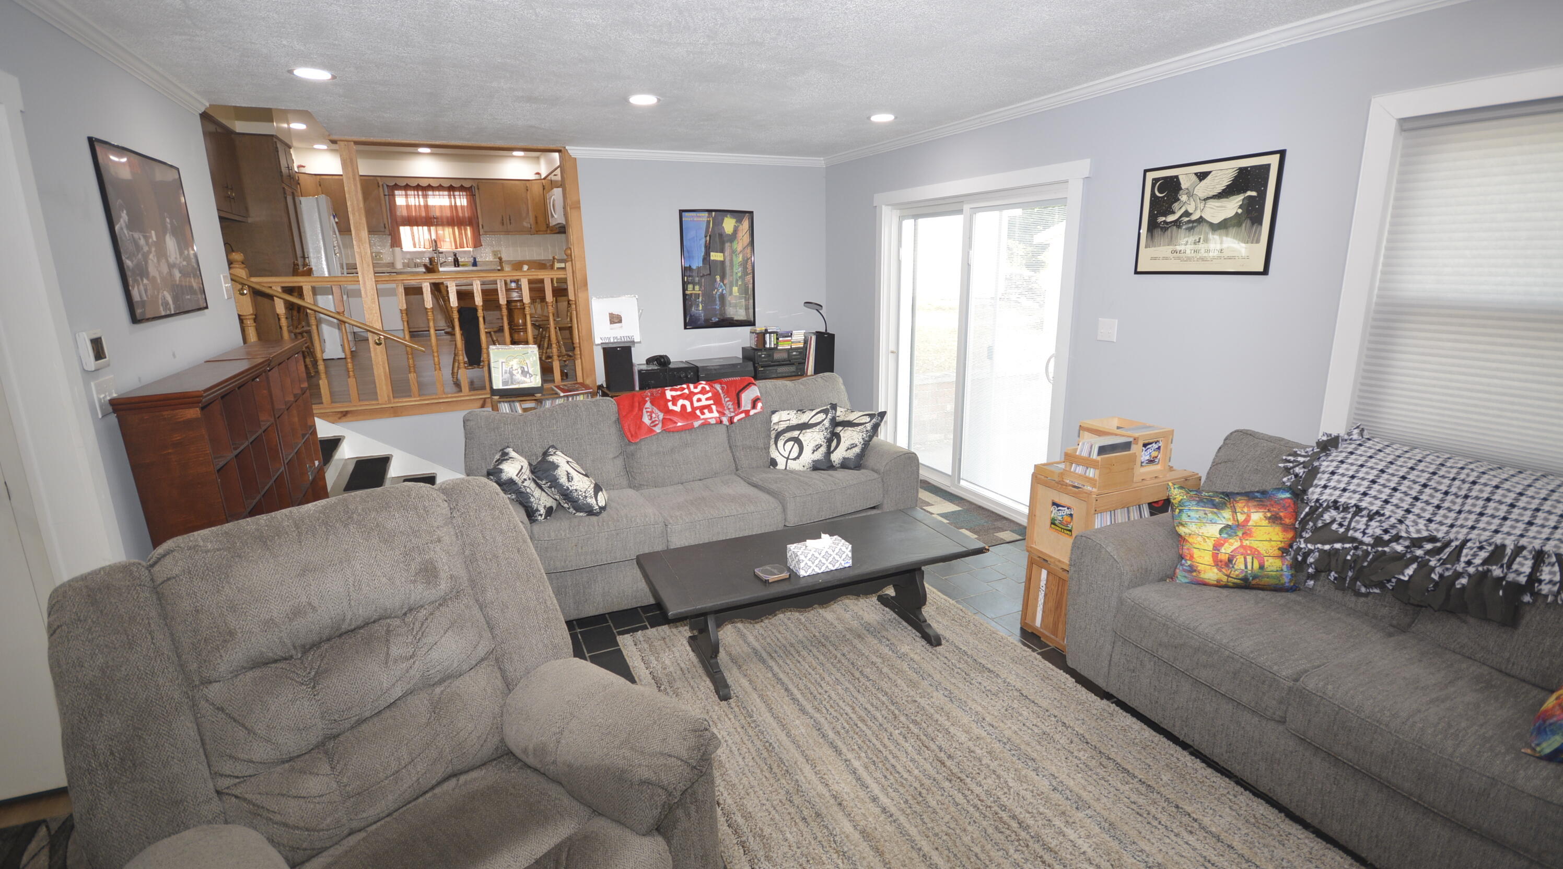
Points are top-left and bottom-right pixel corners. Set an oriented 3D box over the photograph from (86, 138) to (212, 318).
[{"bbox_3d":[-2.461,-0.780,2.755,0.025,0.610,0.900,-7,15,-24],"label":"photograph"}]

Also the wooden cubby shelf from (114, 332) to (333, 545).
[{"bbox_3d":[-2.517,0.233,3.366,0.260,1.187,1.960,-7,16,-24],"label":"wooden cubby shelf"}]

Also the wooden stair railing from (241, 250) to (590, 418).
[{"bbox_3d":[-2.496,-0.704,4.886,2.105,1.145,0.140,-7,15,-24],"label":"wooden stair railing"}]

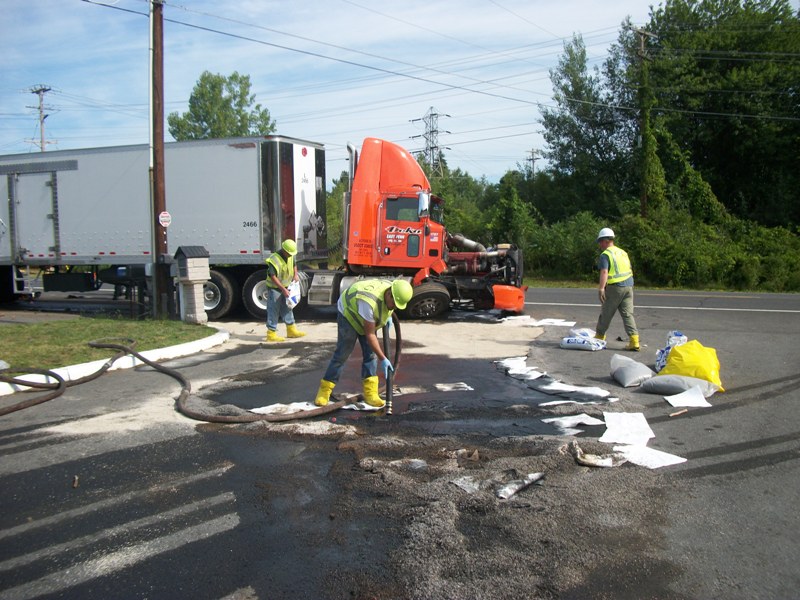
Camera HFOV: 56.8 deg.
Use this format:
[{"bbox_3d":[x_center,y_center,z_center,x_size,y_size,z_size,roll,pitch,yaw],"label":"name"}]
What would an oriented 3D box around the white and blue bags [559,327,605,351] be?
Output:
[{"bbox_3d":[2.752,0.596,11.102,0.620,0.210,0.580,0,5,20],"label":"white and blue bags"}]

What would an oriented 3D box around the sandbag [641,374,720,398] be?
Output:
[{"bbox_3d":[2.958,0.867,7.773,0.700,0.170,0.420,1,5,30],"label":"sandbag"}]

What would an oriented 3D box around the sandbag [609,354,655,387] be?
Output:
[{"bbox_3d":[2.666,0.791,8.449,0.470,0.230,0.600,0,4,11],"label":"sandbag"}]

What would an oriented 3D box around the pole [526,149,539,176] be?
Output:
[{"bbox_3d":[17.002,-12.216,94.518,2.000,14.000,0.400,-1,4,-11],"label":"pole"}]

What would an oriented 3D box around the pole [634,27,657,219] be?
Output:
[{"bbox_3d":[10.112,-6.005,30.647,0.350,10.100,2.300,3,6,45],"label":"pole"}]

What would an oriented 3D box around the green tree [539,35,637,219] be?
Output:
[{"bbox_3d":[10.227,-7.743,39.560,5.500,12.800,5.500,-1,4,0],"label":"green tree"}]

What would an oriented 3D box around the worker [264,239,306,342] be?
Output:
[{"bbox_3d":[-1.955,-0.161,12.341,0.550,1.710,0.550,3,5,40],"label":"worker"}]

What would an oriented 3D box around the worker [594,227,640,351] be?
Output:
[{"bbox_3d":[3.239,-0.167,10.938,0.550,1.790,0.630,-4,5,-43],"label":"worker"}]

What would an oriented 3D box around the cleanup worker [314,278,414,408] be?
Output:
[{"bbox_3d":[-0.358,0.408,7.157,0.820,1.250,0.620,1,4,25],"label":"cleanup worker"}]

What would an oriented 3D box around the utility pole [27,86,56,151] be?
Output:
[{"bbox_3d":[-22.692,-7.591,47.525,2.100,12.000,0.500,-3,5,-24],"label":"utility pole"}]

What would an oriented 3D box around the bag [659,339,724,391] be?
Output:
[{"bbox_3d":[3.148,0.670,7.985,0.680,0.480,0.550,1,4,22],"label":"bag"}]

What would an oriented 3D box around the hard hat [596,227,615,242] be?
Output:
[{"bbox_3d":[3.058,-0.958,10.950,0.290,0.160,0.230,-8,-1,35],"label":"hard hat"}]

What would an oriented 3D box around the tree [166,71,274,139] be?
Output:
[{"bbox_3d":[-10.475,-7.507,44.542,6.400,11.800,6.400,-1,4,0],"label":"tree"}]

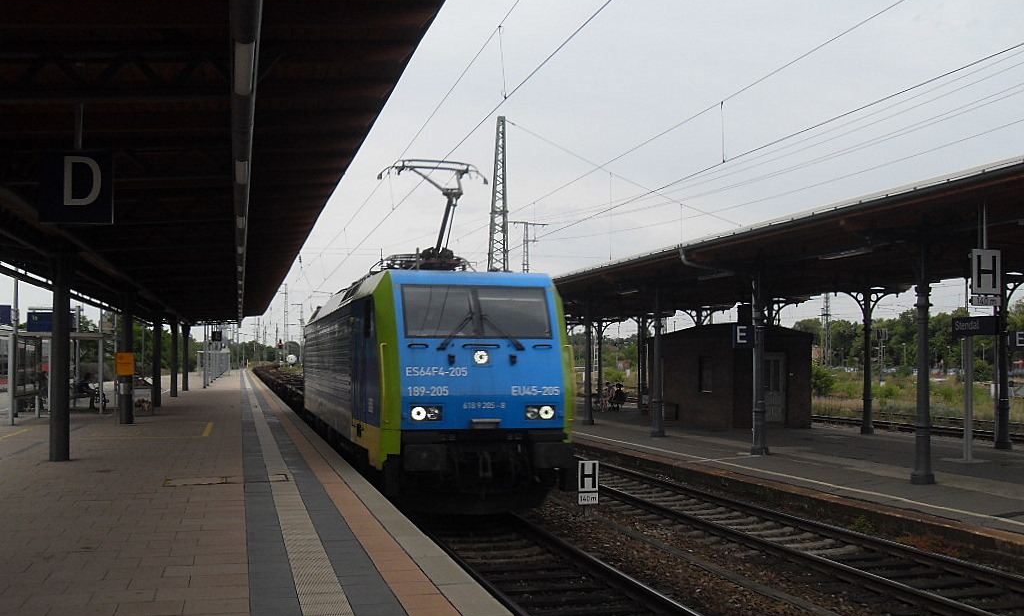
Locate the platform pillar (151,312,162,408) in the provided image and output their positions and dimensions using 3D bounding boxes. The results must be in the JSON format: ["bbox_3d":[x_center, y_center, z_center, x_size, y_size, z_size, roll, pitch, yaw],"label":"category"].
[{"bbox_3d":[-11.945,1.777,33.929,0.290,3.120,0.290,1,-3,-15],"label":"platform pillar"}]

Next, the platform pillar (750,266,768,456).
[{"bbox_3d":[6.028,1.314,24.475,0.410,4.470,0.410,1,-3,-15],"label":"platform pillar"}]

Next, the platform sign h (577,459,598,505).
[{"bbox_3d":[1.206,2.752,15.800,0.320,0.680,0.050,1,-3,-10],"label":"platform sign h"}]

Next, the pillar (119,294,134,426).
[{"bbox_3d":[-9.372,1.242,24.530,0.290,3.151,0.290,1,-3,-15],"label":"pillar"}]

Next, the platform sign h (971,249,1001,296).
[{"bbox_3d":[6.841,-0.519,14.500,0.450,0.660,0.060,1,-3,-10],"label":"platform sign h"}]

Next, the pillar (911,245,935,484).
[{"bbox_3d":[7.503,0.999,18.326,0.420,4.335,0.420,1,-3,-15],"label":"pillar"}]

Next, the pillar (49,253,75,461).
[{"bbox_3d":[-6.847,0.725,15.280,0.290,3.152,0.290,1,-3,-15],"label":"pillar"}]

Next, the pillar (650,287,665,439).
[{"bbox_3d":[4.442,1.618,30.478,0.410,4.552,0.410,1,-3,-15],"label":"pillar"}]

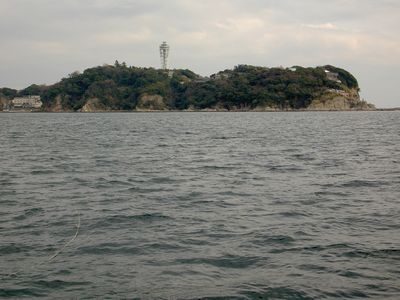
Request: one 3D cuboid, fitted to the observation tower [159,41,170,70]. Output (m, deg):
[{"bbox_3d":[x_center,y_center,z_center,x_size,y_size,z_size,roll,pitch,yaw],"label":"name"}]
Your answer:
[{"bbox_3d":[-60.047,-156.547,1181.000,16.000,54.000,16.000,0,3,-3],"label":"observation tower"}]

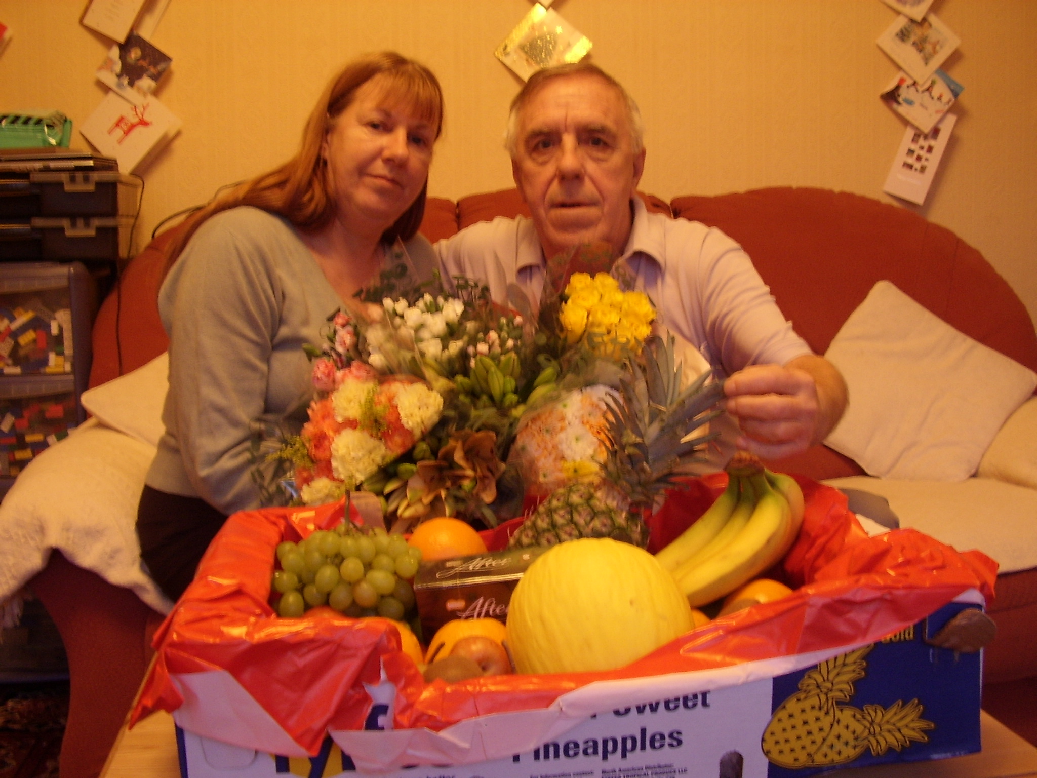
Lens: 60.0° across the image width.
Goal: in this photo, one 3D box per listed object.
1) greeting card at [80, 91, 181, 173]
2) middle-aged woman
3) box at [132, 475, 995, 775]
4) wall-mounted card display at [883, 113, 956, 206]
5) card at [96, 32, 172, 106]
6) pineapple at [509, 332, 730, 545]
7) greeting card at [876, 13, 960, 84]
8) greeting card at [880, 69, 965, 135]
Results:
[{"bbox_3d":[-0.821,-0.552,1.900,0.147,0.142,0.022,-44,7,1],"label":"greeting card"},{"bbox_3d":[-0.264,0.132,1.280,0.500,1.195,0.700,-5,7,-36],"label":"middle-aged woman"},{"bbox_3d":[0.042,0.199,0.852,0.640,0.150,0.430,-2,6,-10],"label":"box"},{"bbox_3d":[0.908,-0.532,2.030,0.097,0.215,0.020,20,4,-6],"label":"wall-mounted card display"},{"bbox_3d":[-0.814,-0.677,1.900,0.121,0.119,0.020,41,1,-7],"label":"card"},{"bbox_3d":[0.098,0.090,0.900,0.140,0.315,0.140,22,0,-2],"label":"pineapple"},{"bbox_3d":[0.905,-0.784,2.030,0.139,0.133,0.020,42,1,-7],"label":"greeting card"},{"bbox_3d":[0.912,-0.667,2.030,0.134,0.132,0.022,40,2,-7],"label":"greeting card"}]

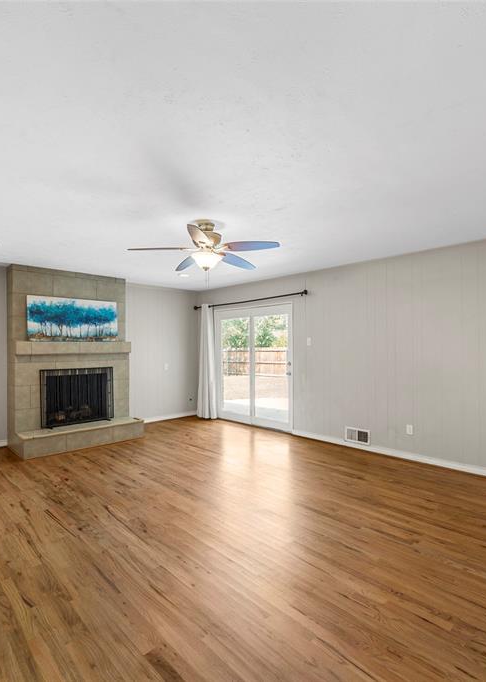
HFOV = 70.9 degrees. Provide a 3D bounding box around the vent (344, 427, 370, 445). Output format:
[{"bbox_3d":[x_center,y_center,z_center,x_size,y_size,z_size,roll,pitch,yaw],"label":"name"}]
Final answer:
[{"bbox_3d":[1.481,1.234,4.434,0.339,0.178,0.030,-1,-1,43],"label":"vent"}]

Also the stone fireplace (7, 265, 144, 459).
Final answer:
[{"bbox_3d":[-2.326,0.202,4.876,1.550,2.460,0.790,0,-1,-43],"label":"stone fireplace"}]

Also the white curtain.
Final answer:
[{"bbox_3d":[-0.648,0.380,6.309,0.480,2.103,0.130,-1,-1,43],"label":"white curtain"}]

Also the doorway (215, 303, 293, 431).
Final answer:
[{"bbox_3d":[0.150,0.423,5.769,1.729,2.010,0.120,-1,-1,43],"label":"doorway"}]

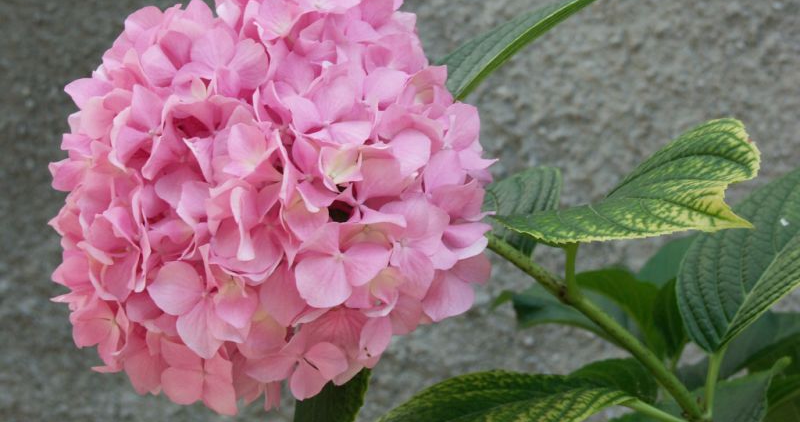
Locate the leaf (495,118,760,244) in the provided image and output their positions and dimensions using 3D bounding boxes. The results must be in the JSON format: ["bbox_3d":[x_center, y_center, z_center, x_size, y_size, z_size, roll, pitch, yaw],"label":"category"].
[{"bbox_3d":[0.088,-0.012,0.970,0.104,0.042,0.060,3,25,-8],"label":"leaf"}]

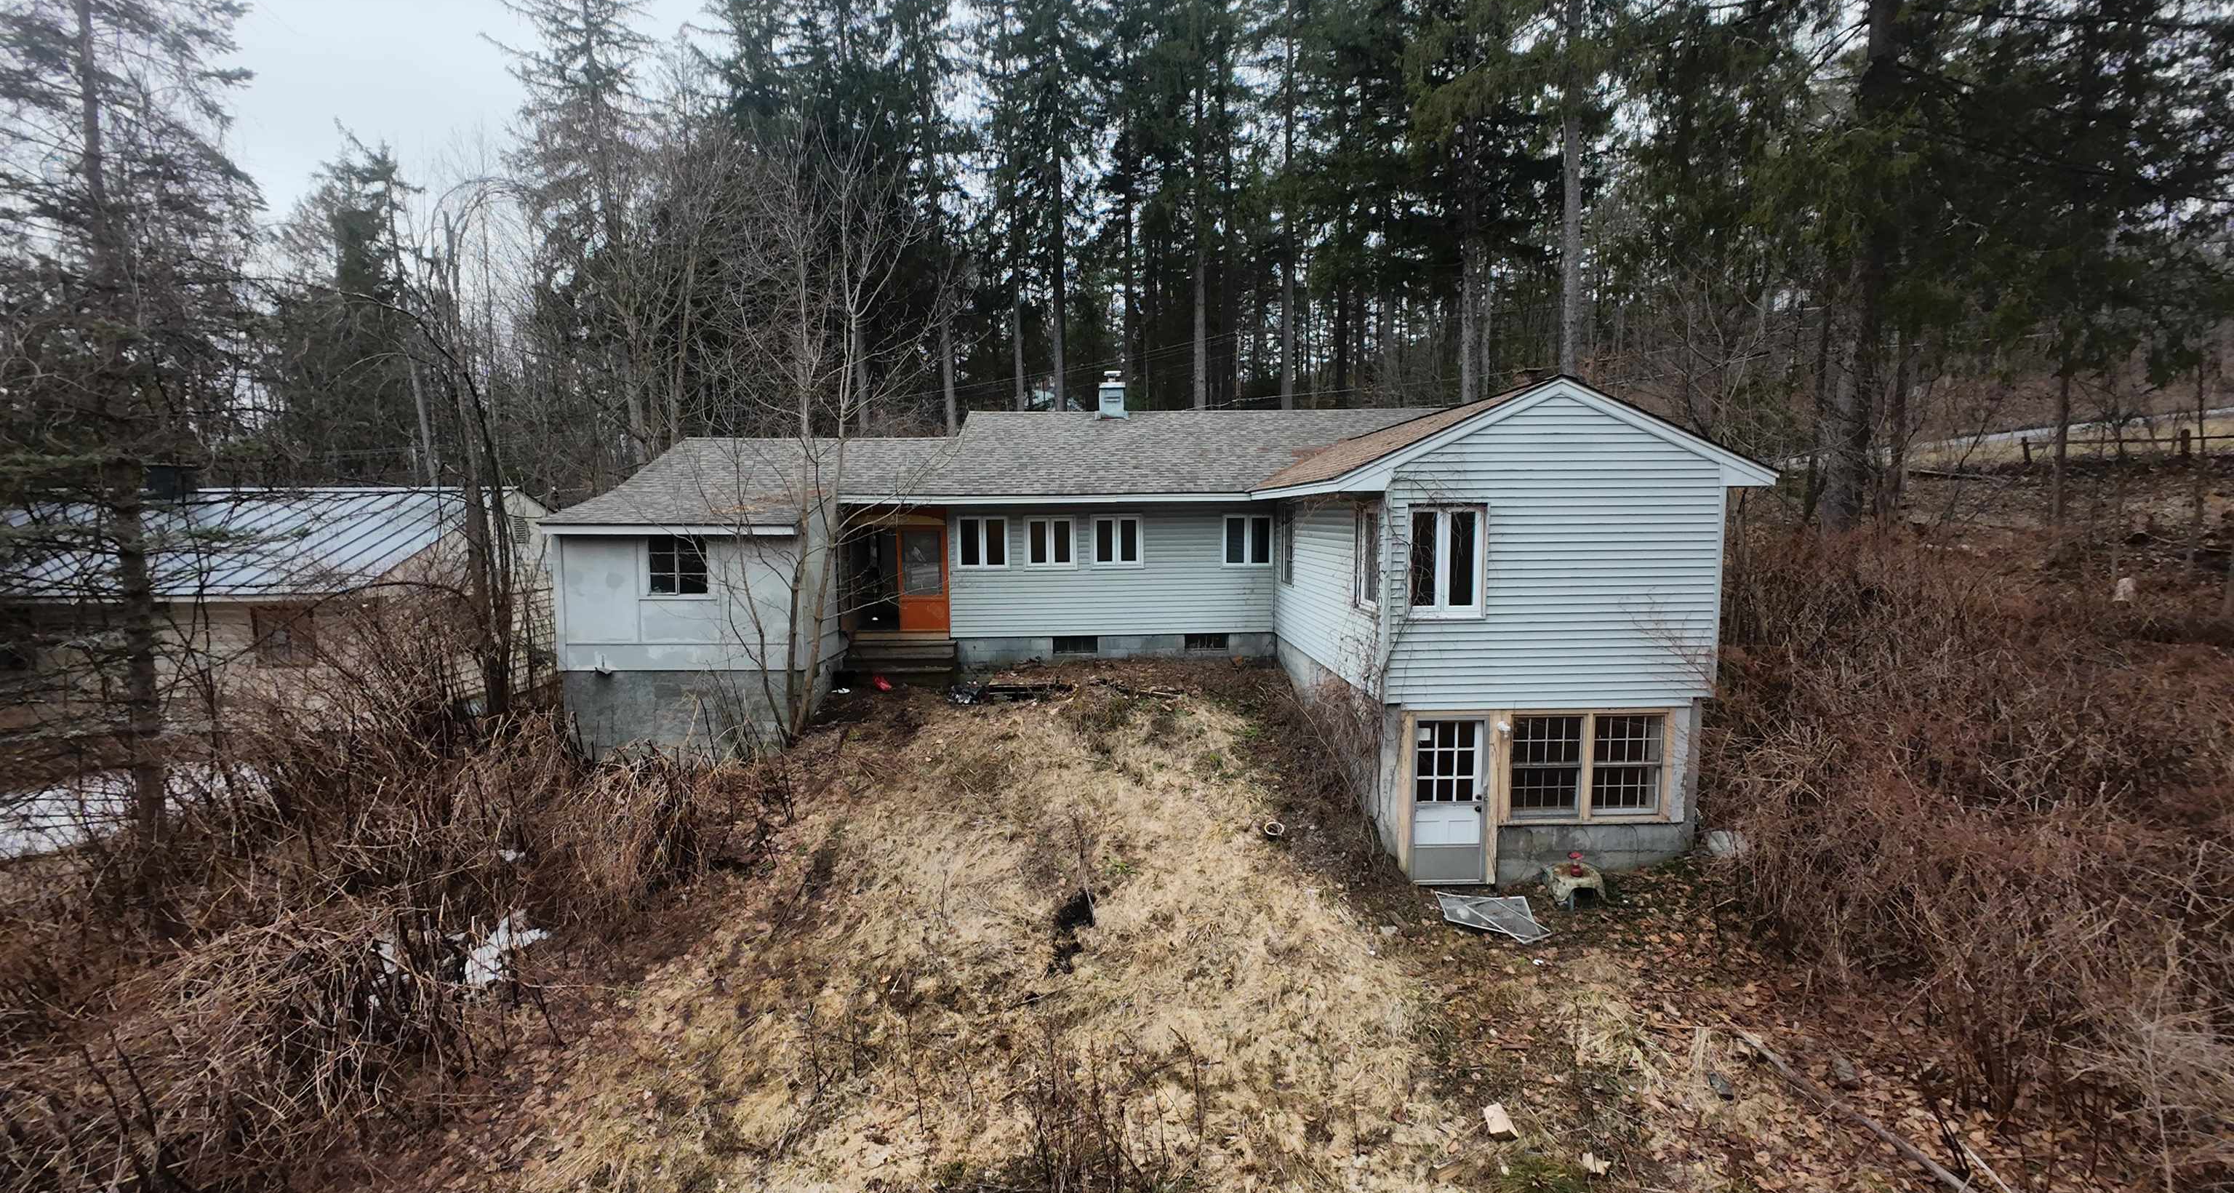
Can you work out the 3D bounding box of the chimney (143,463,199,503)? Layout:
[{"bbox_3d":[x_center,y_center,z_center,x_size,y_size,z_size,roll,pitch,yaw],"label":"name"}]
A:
[{"bbox_3d":[-19.986,-2.394,15.052,0.609,0.726,0.450,-1,6,-2],"label":"chimney"}]

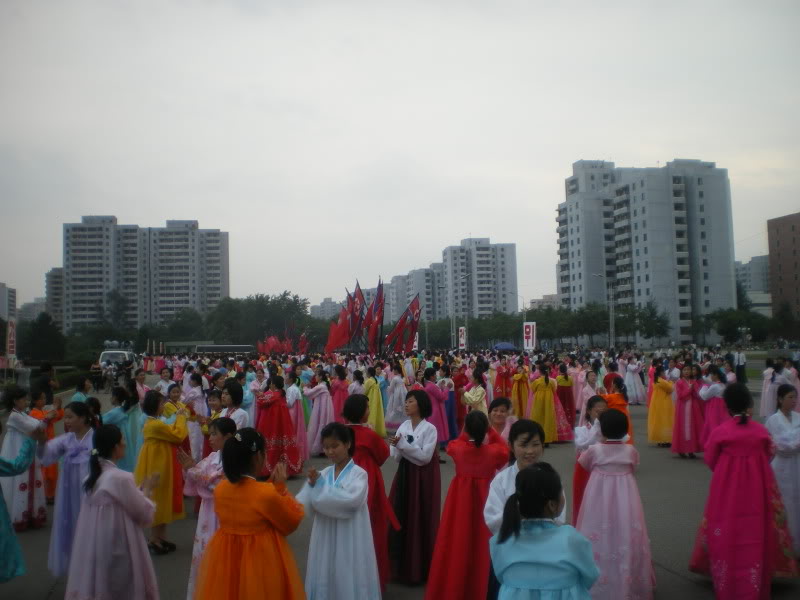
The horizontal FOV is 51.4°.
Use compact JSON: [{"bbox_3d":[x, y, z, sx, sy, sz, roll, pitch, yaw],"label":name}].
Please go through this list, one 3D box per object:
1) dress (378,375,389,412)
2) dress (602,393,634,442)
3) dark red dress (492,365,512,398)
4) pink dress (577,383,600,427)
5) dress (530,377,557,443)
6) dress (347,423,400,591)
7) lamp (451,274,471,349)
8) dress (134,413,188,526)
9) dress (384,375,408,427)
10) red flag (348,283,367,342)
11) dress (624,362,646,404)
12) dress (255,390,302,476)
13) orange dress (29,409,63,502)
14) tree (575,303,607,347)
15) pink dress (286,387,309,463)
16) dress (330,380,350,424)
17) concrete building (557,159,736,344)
[{"bbox_3d":[-0.461,2.452,20.200,0.560,1.300,0.520,-2,-3,18],"label":"dress"},{"bbox_3d":[3.335,1.999,12.700,0.550,1.170,0.520,-5,-5,45],"label":"dress"},{"bbox_3d":[3.486,2.806,28.300,0.660,1.240,0.550,-2,-3,6],"label":"dark red dress"},{"bbox_3d":[3.228,2.037,14.100,0.500,1.240,0.520,-5,-5,45],"label":"pink dress"},{"bbox_3d":[2.804,2.142,16.200,0.570,1.280,0.500,0,-3,-15],"label":"dress"},{"bbox_3d":[-0.323,1.688,6.800,0.570,1.360,0.520,-4,-4,30],"label":"dress"},{"bbox_3d":[7.272,2.224,100.000,2.500,10.600,0.500,-1,-3,-9],"label":"lamp"},{"bbox_3d":[-2.379,1.688,8.300,0.540,1.100,0.460,0,-4,-22],"label":"dress"},{"bbox_3d":[-0.081,2.375,19.200,0.620,1.310,0.580,-3,-4,34],"label":"dress"},{"bbox_3d":[-2.145,0.631,42.000,0.950,3.000,0.500,-1,-3,-6],"label":"red flag"},{"bbox_3d":[7.739,2.750,27.400,0.660,1.320,0.580,-1,-3,-6],"label":"dress"},{"bbox_3d":[-1.928,2.118,13.200,0.720,1.380,0.650,-3,-4,17],"label":"dress"},{"bbox_3d":[-4.759,2.047,11.200,0.480,1.220,0.400,-2,-3,17],"label":"orange dress"},{"bbox_3d":[27.850,4.273,121.000,5.000,8.000,5.000,-1,-3,0],"label":"tree"},{"bbox_3d":[-1.846,2.182,14.700,0.550,1.360,0.580,-2,-3,3],"label":"pink dress"},{"bbox_3d":[-1.248,2.315,17.600,0.550,1.300,0.500,-2,-3,20],"label":"dress"},{"bbox_3d":[55.600,-9.258,193.000,21.000,42.000,38.000,0,-3,-16],"label":"concrete building"}]

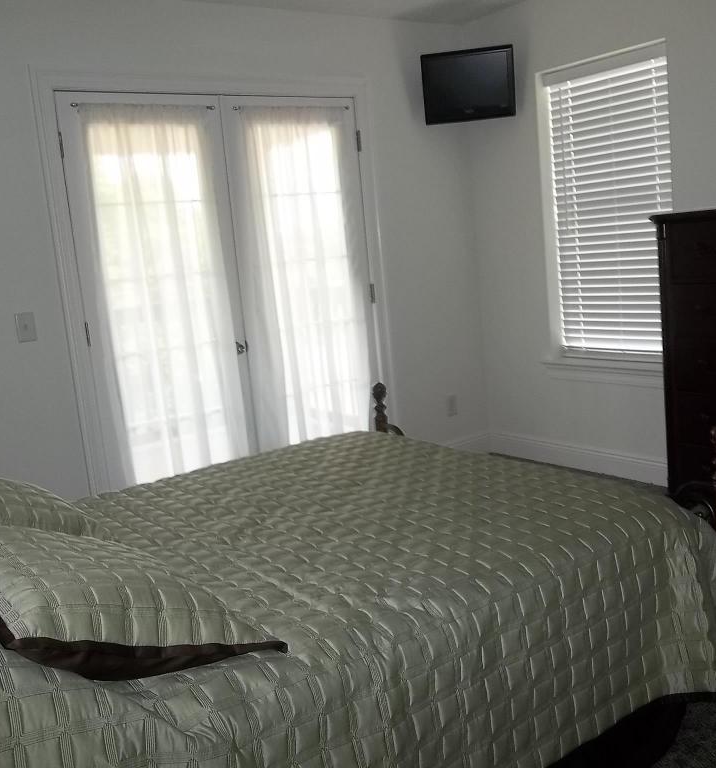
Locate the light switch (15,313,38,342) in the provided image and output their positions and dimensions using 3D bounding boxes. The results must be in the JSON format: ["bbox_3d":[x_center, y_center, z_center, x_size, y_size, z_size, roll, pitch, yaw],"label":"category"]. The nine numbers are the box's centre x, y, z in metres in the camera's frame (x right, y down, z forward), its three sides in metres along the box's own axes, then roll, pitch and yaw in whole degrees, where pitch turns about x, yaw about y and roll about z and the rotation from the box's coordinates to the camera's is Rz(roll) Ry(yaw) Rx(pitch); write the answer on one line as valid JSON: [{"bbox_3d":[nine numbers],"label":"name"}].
[{"bbox_3d":[-1.359,-0.232,3.275,0.071,0.117,0.012,-12,11,-33],"label":"light switch"}]

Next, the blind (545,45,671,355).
[{"bbox_3d":[1.231,-0.857,3.910,0.060,1.400,0.740,-12,11,-33],"label":"blind"}]

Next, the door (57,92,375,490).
[{"bbox_3d":[-0.536,-0.334,3.841,1.504,2.033,0.070,-12,11,-33],"label":"door"}]

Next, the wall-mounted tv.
[{"bbox_3d":[0.570,-1.527,4.103,0.459,0.340,0.070,-5,13,5],"label":"wall-mounted tv"}]

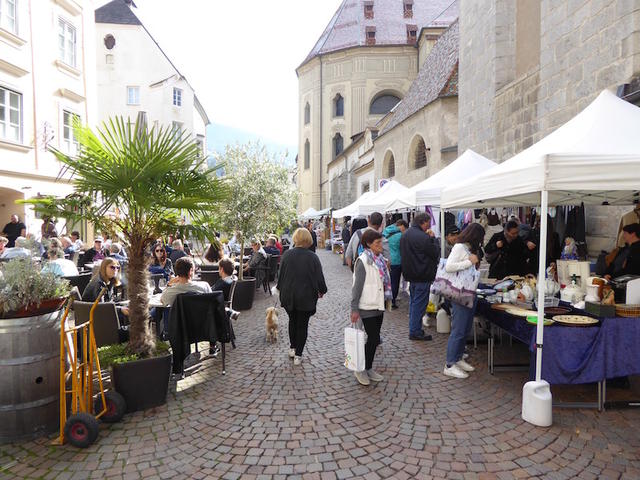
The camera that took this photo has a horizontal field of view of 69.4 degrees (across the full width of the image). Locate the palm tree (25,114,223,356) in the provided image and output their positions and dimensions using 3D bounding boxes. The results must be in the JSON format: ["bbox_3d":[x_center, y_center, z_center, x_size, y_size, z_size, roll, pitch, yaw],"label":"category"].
[{"bbox_3d":[-1.745,-0.015,4.170,1.750,2.120,1.700,0,1,0],"label":"palm tree"}]

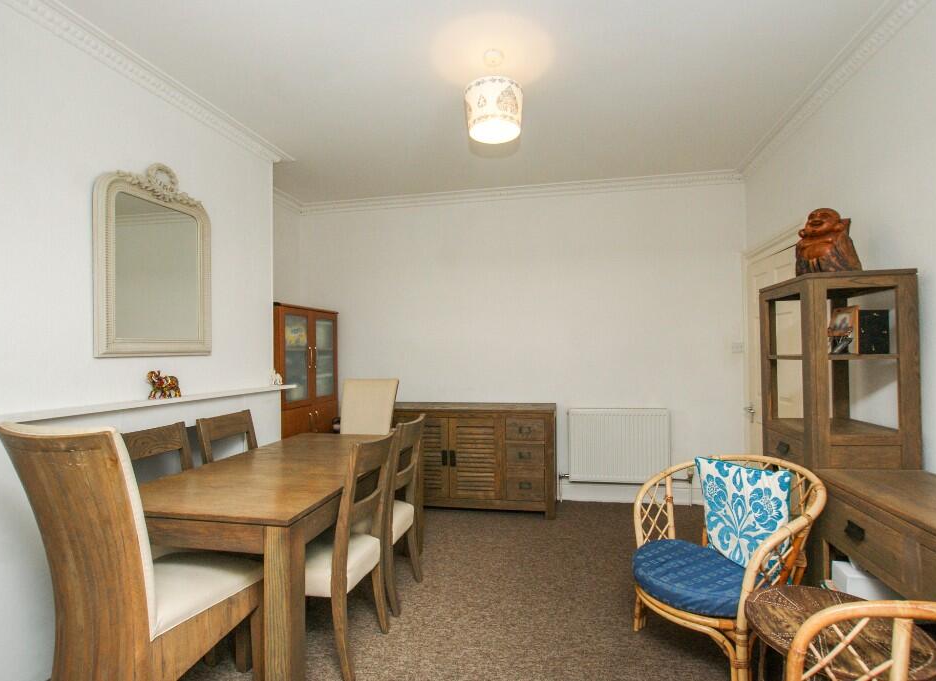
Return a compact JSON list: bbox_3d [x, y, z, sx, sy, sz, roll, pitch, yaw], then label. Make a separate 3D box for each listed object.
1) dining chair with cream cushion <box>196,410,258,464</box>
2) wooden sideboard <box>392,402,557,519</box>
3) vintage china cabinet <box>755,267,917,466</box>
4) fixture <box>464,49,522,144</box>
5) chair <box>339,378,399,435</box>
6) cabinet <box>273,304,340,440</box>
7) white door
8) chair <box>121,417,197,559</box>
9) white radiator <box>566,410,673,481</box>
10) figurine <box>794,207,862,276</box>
[{"bbox_3d":[-1.186,0.903,2.448,0.536,0.941,0.415,-1,-2,10],"label":"dining chair with cream cushion"},{"bbox_3d":[0.035,0.977,3.621,1.384,0.837,0.419,-1,-2,9],"label":"wooden sideboard"},{"bbox_3d":[1.694,0.526,1.998,0.377,1.630,0.436,-1,-2,10],"label":"vintage china cabinet"},{"bbox_3d":[0.125,-1.227,2.108,0.280,0.382,0.280,0,-2,0],"label":"fixture"},{"bbox_3d":[-0.791,0.835,3.047,0.475,1.103,0.620,-1,-2,8],"label":"chair"},{"bbox_3d":[-1.472,0.573,3.572,0.380,1.663,0.823,-1,-2,12],"label":"cabinet"},{"bbox_3d":[2.151,0.377,2.963,0.045,1.973,0.770,-1,-2,13],"label":"white door"},{"bbox_3d":[-1.266,0.891,1.994,0.536,0.941,0.415,-1,-2,10],"label":"chair"},{"bbox_3d":[1.265,0.887,3.573,0.805,0.621,0.080,-1,-2,9],"label":"white radiator"},{"bbox_3d":[1.705,-0.444,2.020,0.180,0.310,0.210,0,-2,-10],"label":"figurine"}]

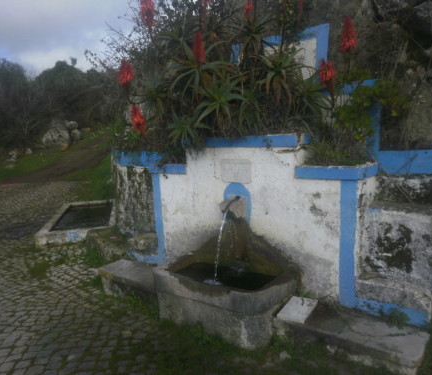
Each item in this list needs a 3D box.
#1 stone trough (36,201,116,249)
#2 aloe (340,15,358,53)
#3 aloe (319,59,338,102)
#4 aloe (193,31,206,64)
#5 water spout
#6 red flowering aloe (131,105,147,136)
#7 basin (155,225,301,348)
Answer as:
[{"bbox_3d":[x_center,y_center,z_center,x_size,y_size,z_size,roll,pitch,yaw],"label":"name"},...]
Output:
[{"bbox_3d":[-2.832,0.666,7.930,1.230,0.232,3.534,-3,6,-16],"label":"stone trough"},{"bbox_3d":[1.173,-1.345,3.300,0.150,0.294,0.150,-2,6,0],"label":"aloe"},{"bbox_3d":[0.921,-0.892,3.100,0.134,0.322,0.134,-2,6,0],"label":"aloe"},{"bbox_3d":[-0.171,-1.454,3.900,0.138,0.328,0.138,-2,6,0],"label":"aloe"},{"bbox_3d":[0.141,0.197,3.416,0.174,0.194,0.252,3,8,36],"label":"water spout"},{"bbox_3d":[-0.846,-0.732,4.100,0.157,0.325,0.157,-2,6,0],"label":"red flowering aloe"},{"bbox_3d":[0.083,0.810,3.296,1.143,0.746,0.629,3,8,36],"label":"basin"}]

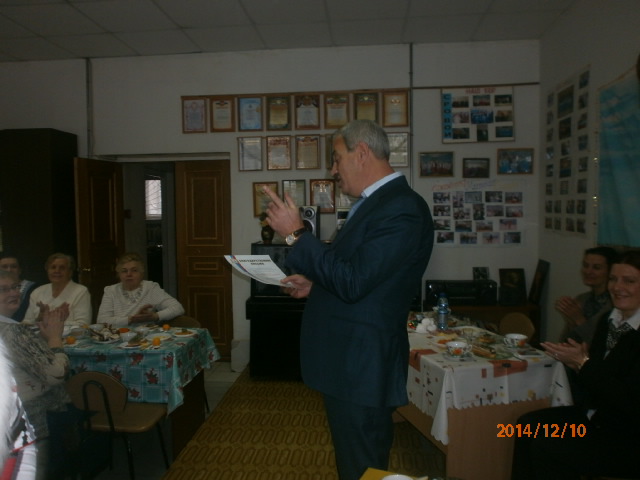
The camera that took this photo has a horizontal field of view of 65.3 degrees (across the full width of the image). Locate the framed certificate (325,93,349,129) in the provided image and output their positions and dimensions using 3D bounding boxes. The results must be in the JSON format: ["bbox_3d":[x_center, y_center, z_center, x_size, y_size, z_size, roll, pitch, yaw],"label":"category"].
[{"bbox_3d":[0.158,-1.168,4.555,0.228,0.314,0.020,-1,3,5],"label":"framed certificate"}]

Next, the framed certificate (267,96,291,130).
[{"bbox_3d":[-0.377,-1.164,4.604,0.226,0.313,0.020,-1,3,5],"label":"framed certificate"}]

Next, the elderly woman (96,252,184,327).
[{"bbox_3d":[-1.115,0.667,3.100,0.540,1.173,0.660,0,0,-9],"label":"elderly woman"}]

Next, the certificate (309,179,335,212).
[{"bbox_3d":[0.030,-0.399,4.601,0.230,0.315,0.020,-1,3,5],"label":"certificate"}]

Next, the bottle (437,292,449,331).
[{"bbox_3d":[0.698,0.410,2.840,0.065,0.217,0.065,0,0,5],"label":"bottle"}]

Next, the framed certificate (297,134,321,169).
[{"bbox_3d":[-0.107,-0.805,4.595,0.227,0.314,0.020,-1,3,5],"label":"framed certificate"}]

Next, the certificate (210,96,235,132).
[{"bbox_3d":[-0.901,-1.162,4.652,0.229,0.317,0.020,-1,3,5],"label":"certificate"}]

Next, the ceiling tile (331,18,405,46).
[{"bbox_3d":[0.405,-1.783,4.255,0.605,0.020,0.555,0,0,5],"label":"ceiling tile"}]

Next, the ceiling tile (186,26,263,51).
[{"bbox_3d":[-0.820,-1.775,4.371,0.605,0.020,0.555,0,0,5],"label":"ceiling tile"}]

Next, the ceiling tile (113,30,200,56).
[{"bbox_3d":[-1.432,-1.771,4.429,0.605,0.020,0.555,0,0,5],"label":"ceiling tile"}]

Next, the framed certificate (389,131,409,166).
[{"bbox_3d":[0.694,-0.813,4.509,0.221,0.312,0.020,0,0,5],"label":"framed certificate"}]

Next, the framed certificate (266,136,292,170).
[{"bbox_3d":[-0.376,-0.801,4.620,0.227,0.315,0.020,-1,3,5],"label":"framed certificate"}]

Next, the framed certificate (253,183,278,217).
[{"bbox_3d":[-0.503,-0.373,4.651,0.230,0.320,0.020,-1,3,5],"label":"framed certificate"}]

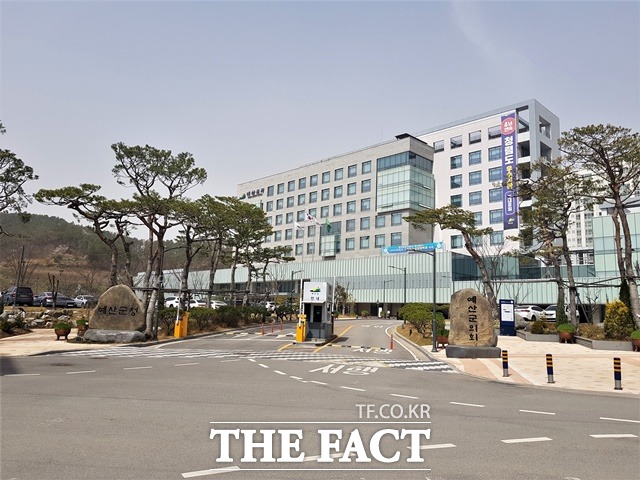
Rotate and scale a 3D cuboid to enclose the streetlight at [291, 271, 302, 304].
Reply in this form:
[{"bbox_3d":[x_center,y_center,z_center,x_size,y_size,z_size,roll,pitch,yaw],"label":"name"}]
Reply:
[{"bbox_3d":[-2.224,5.282,45.500,1.050,4.700,0.200,1,-8,5],"label":"streetlight"}]

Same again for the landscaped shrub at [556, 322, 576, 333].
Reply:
[{"bbox_3d":[11.794,4.220,23.000,0.860,0.500,0.860,-3,-11,27],"label":"landscaped shrub"}]

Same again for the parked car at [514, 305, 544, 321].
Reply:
[{"bbox_3d":[20.077,7.033,46.000,4.750,1.460,1.840,11,-13,-42],"label":"parked car"}]

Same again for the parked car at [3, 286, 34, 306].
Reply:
[{"bbox_3d":[-29.557,5.534,47.000,4.850,1.800,1.900,-7,-12,44],"label":"parked car"}]

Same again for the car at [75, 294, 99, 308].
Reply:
[{"bbox_3d":[-26.716,7.071,55.000,1.830,1.470,4.600,11,-13,-43],"label":"car"}]

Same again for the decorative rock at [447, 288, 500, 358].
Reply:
[{"bbox_3d":[6.163,3.353,19.300,2.000,2.680,1.050,1,-9,6],"label":"decorative rock"}]

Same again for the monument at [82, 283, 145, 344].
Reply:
[{"bbox_3d":[-10.763,3.864,25.200,2.800,2.900,1.250,2,-8,-5],"label":"monument"}]

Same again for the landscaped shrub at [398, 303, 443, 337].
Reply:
[{"bbox_3d":[5.547,4.460,26.800,2.350,1.850,2.100,0,-10,12],"label":"landscaped shrub"}]

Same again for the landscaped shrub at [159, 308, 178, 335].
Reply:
[{"bbox_3d":[-9.392,5.065,29.800,1.200,1.600,1.200,2,-8,0],"label":"landscaped shrub"}]

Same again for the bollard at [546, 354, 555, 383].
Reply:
[{"bbox_3d":[6.431,3.596,13.400,0.170,0.790,0.170,2,-9,0],"label":"bollard"}]

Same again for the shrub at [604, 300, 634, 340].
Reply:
[{"bbox_3d":[13.146,3.555,21.100,1.250,1.700,1.250,-1,-10,18],"label":"shrub"}]

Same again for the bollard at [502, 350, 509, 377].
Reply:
[{"bbox_3d":[5.471,3.663,14.200,0.150,0.770,0.150,2,-8,0],"label":"bollard"}]

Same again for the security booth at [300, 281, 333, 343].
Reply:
[{"bbox_3d":[-0.085,4.078,27.300,1.350,3.100,1.950,1,-10,10],"label":"security booth"}]

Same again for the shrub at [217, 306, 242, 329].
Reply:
[{"bbox_3d":[-6.401,5.460,34.000,1.750,1.500,1.650,4,-10,-10],"label":"shrub"}]

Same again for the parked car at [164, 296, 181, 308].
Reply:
[{"bbox_3d":[-19.353,8.283,63.500,4.500,1.620,1.840,-7,-13,44],"label":"parked car"}]

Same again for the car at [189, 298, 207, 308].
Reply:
[{"bbox_3d":[-14.562,7.631,56.000,4.750,1.470,1.850,-6,-12,43],"label":"car"}]

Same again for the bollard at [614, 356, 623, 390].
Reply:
[{"bbox_3d":[7.762,3.477,12.500,0.165,0.810,0.165,-4,-11,31],"label":"bollard"}]

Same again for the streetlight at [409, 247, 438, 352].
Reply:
[{"bbox_3d":[4.500,2.621,21.000,1.250,4.520,0.300,2,-9,0],"label":"streetlight"}]

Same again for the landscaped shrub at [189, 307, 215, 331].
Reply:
[{"bbox_3d":[-7.732,5.177,31.500,1.700,1.600,1.600,5,-10,-17],"label":"landscaped shrub"}]

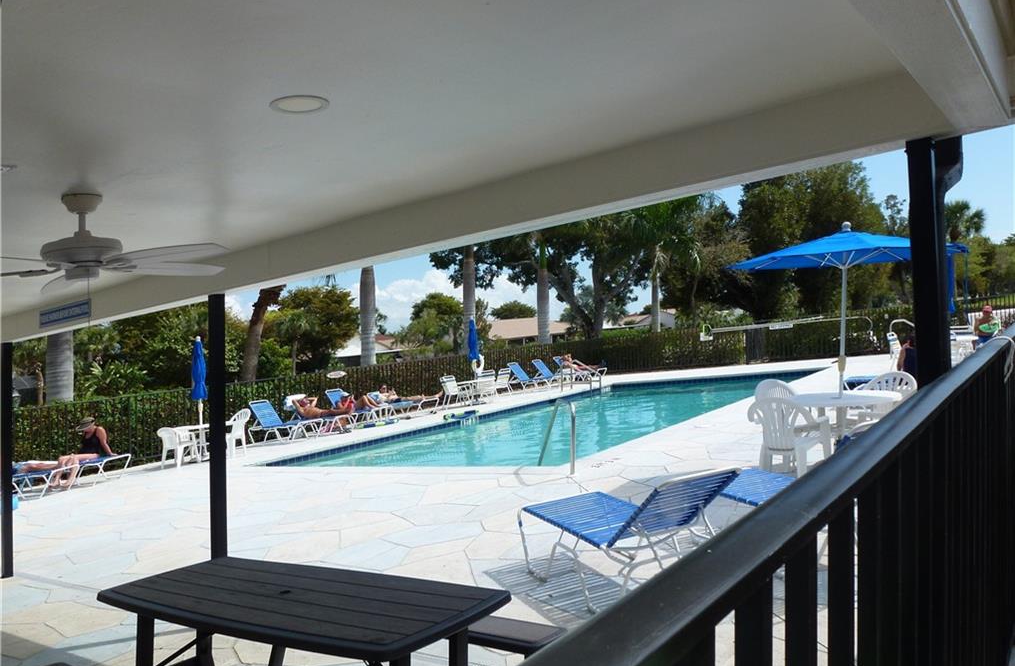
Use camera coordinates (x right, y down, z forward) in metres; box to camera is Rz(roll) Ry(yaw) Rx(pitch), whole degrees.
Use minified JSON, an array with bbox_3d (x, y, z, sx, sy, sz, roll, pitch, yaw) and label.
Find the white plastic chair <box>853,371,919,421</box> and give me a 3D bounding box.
[{"bbox_3d":[4.230,0.867,7.900,0.570,0.800,0.570,-4,-1,-41],"label":"white plastic chair"}]

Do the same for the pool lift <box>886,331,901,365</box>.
[{"bbox_3d":[9.033,0.456,16.500,0.500,1.000,0.420,-4,-1,-31],"label":"pool lift"}]

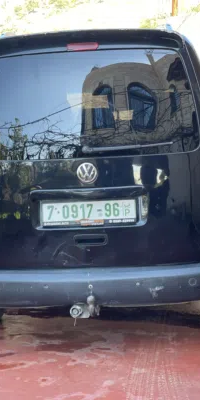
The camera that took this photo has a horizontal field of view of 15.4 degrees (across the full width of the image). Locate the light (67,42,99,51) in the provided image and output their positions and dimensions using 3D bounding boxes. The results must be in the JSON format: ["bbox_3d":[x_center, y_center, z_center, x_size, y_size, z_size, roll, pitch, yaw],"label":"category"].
[{"bbox_3d":[-0.095,-0.836,4.022,0.180,0.048,0.045,-2,8,4],"label":"light"}]

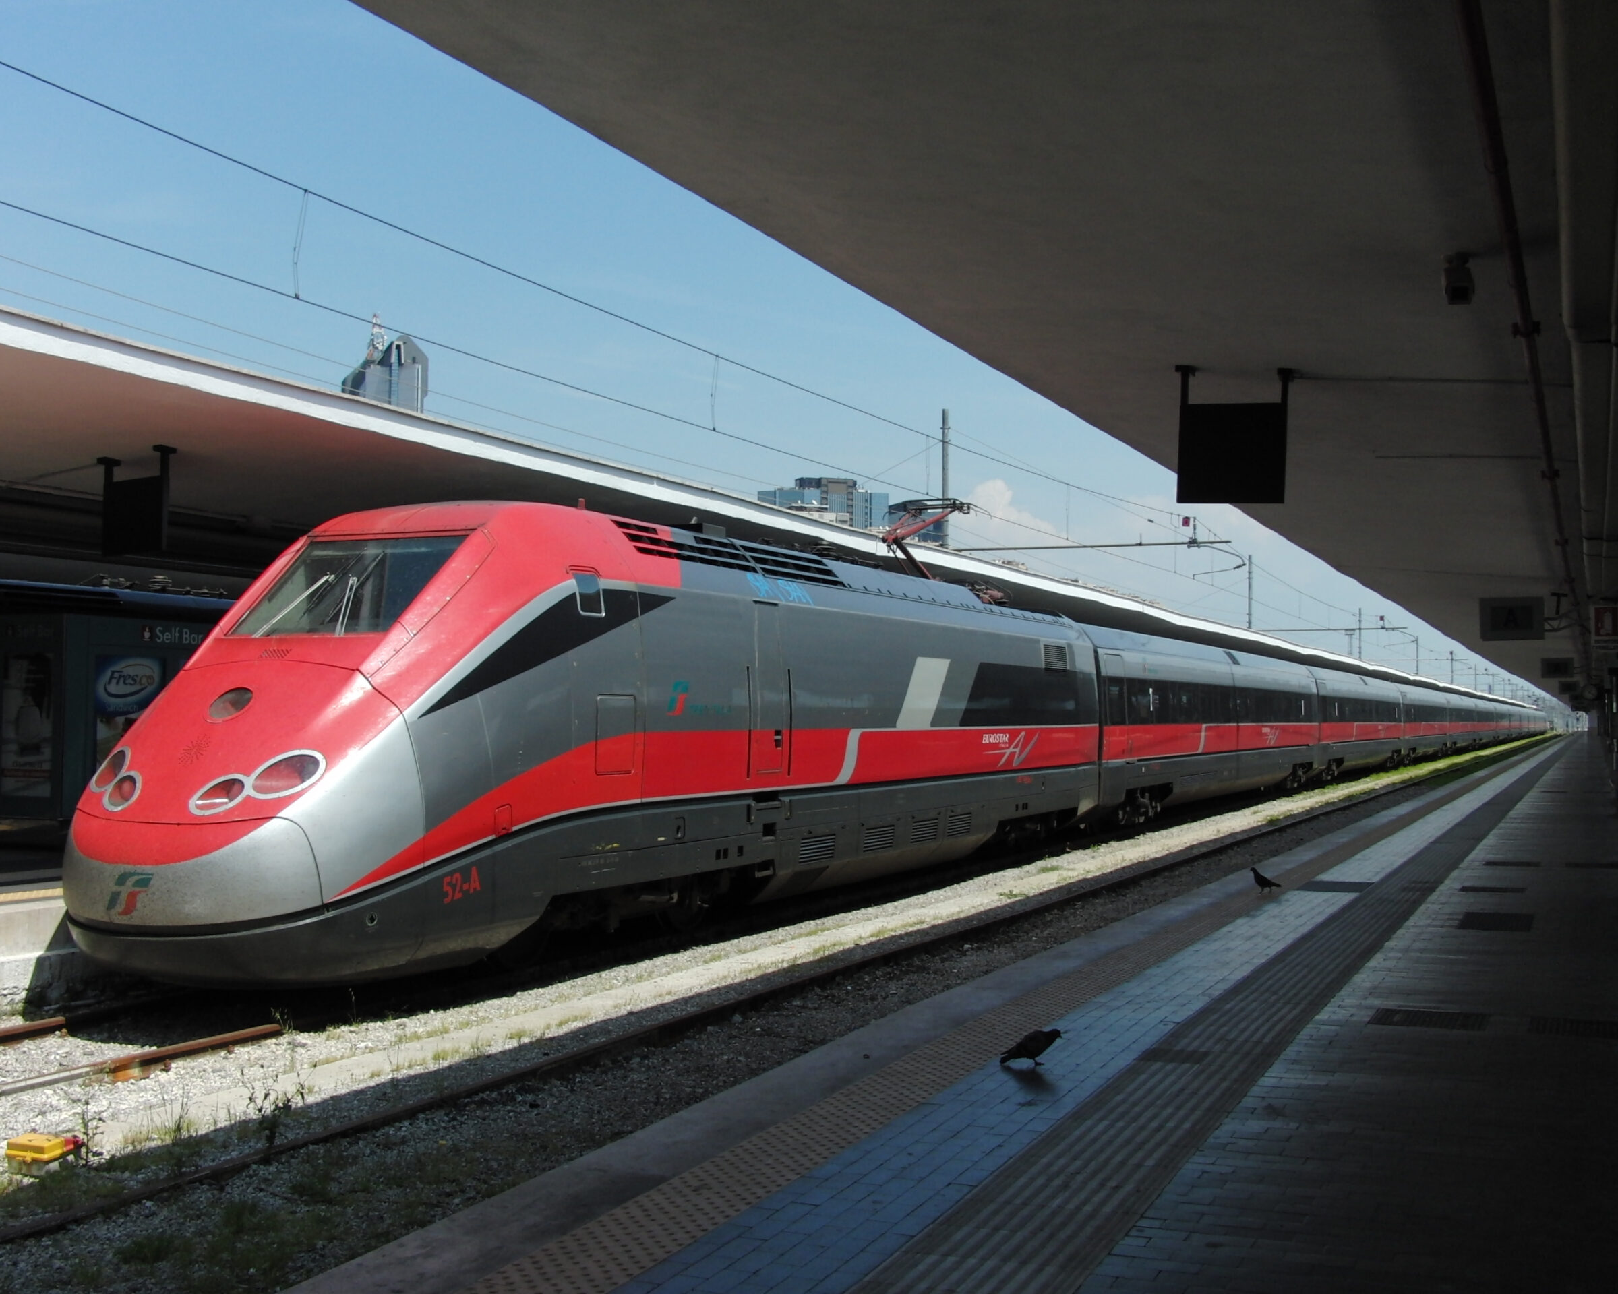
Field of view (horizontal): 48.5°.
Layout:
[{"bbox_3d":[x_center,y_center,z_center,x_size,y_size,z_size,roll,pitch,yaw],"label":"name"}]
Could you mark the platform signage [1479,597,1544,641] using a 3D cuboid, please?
[{"bbox_3d":[7.702,-0.304,19.664,0.650,0.470,0.140,-1,-3,24],"label":"platform signage"}]

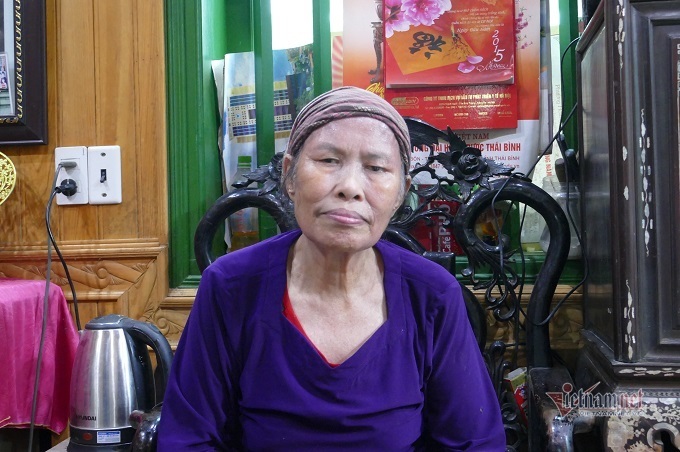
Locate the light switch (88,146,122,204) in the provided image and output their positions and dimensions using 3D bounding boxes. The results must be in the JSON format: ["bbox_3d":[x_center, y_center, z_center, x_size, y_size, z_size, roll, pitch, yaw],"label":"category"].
[{"bbox_3d":[-0.487,-0.105,1.565,0.070,0.120,0.017,-1,-1,4],"label":"light switch"}]

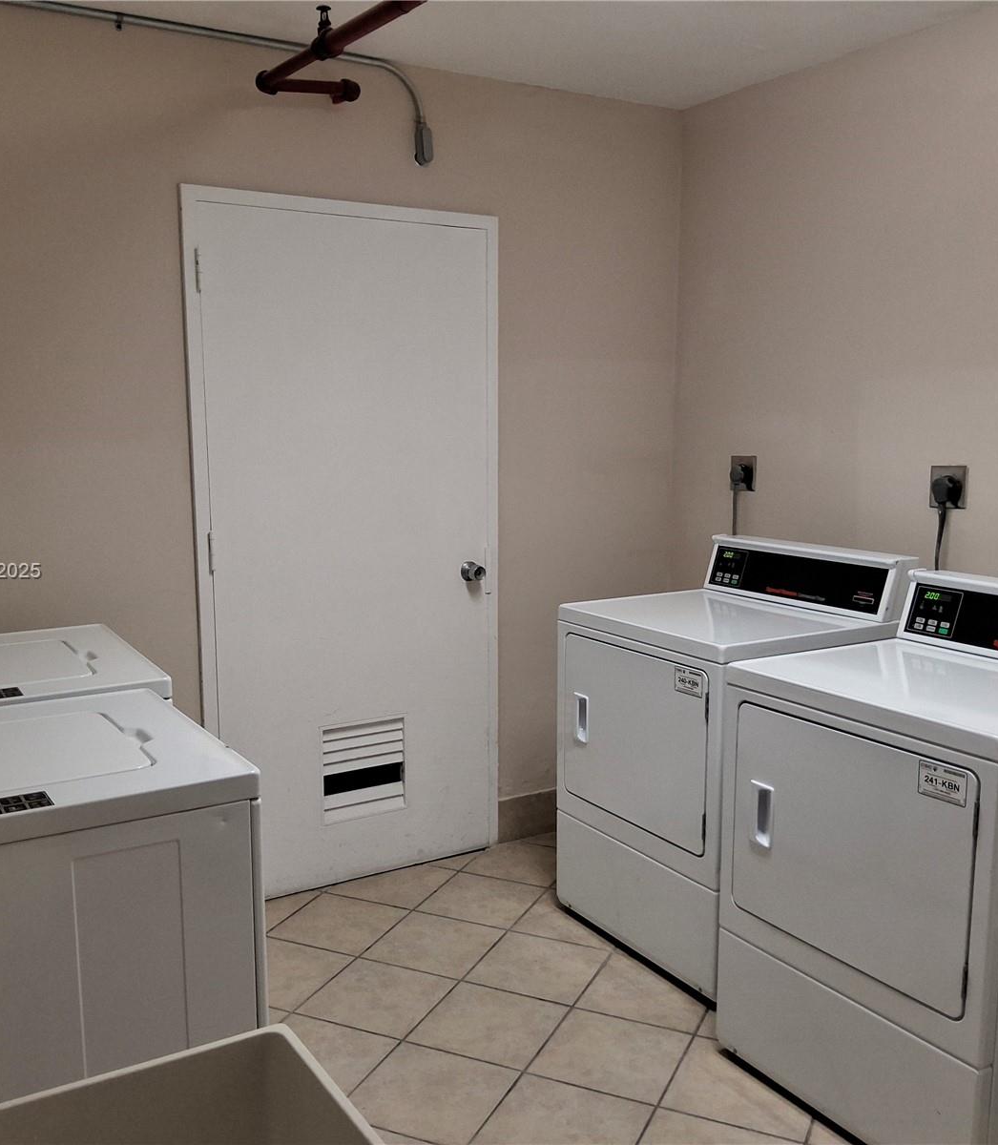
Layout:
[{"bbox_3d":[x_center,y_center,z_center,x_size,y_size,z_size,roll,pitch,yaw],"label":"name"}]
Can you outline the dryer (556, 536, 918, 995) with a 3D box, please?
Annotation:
[{"bbox_3d":[0.661,0.489,3.167,0.709,1.087,0.683,-5,9,-32],"label":"dryer"}]

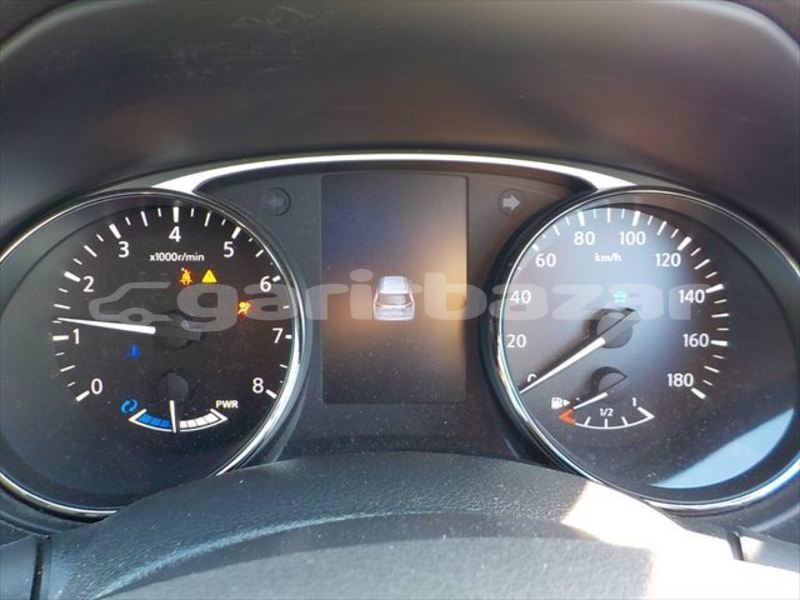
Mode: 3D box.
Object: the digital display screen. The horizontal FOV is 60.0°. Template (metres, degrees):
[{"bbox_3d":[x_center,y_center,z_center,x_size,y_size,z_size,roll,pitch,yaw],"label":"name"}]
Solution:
[{"bbox_3d":[-0.002,-0.005,0.333,0.068,0.107,0.010,0,3,-1],"label":"digital display screen"}]

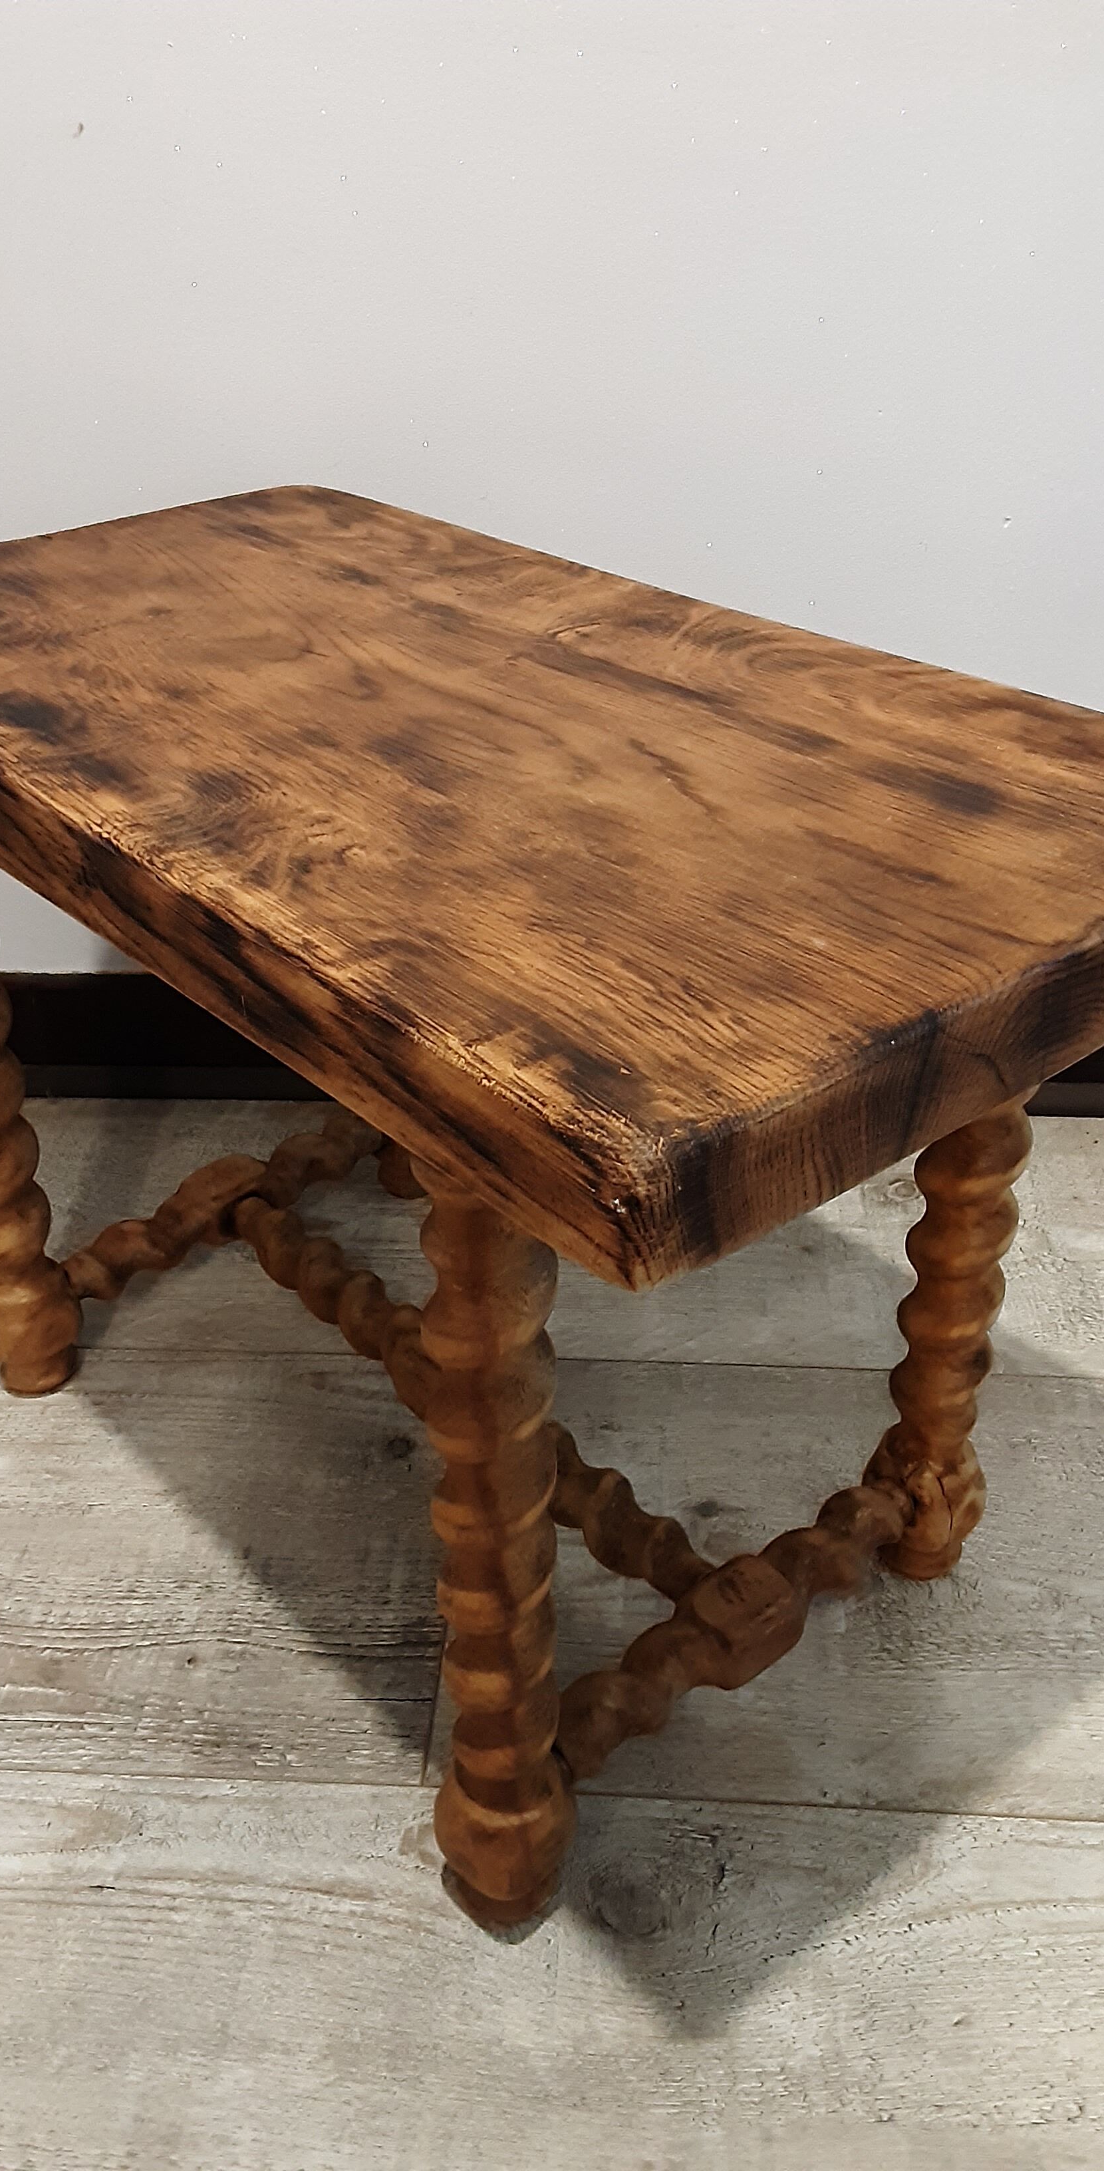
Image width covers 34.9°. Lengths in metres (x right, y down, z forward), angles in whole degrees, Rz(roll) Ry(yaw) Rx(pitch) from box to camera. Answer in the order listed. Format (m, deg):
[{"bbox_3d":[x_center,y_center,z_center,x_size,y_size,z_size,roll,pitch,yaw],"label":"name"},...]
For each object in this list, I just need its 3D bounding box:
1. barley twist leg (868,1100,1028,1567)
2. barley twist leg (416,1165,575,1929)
[{"bbox_3d":[0.169,0.068,0.725,0.055,0.364,0.055,-25,38,-33],"label":"barley twist leg"},{"bbox_3d":[-0.019,0.154,0.590,0.055,0.364,0.055,-1,31,0],"label":"barley twist leg"}]

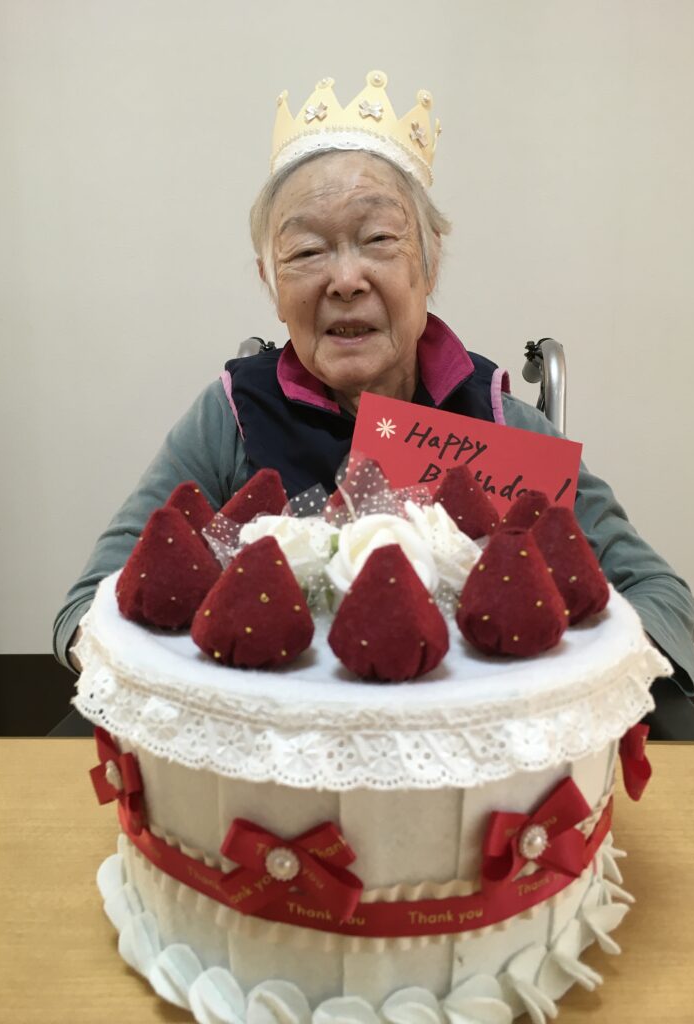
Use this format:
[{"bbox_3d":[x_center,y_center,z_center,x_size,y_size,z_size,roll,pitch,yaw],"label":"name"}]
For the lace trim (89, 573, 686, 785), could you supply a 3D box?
[{"bbox_3d":[0.012,0.062,0.515,0.345,0.040,0.345,0,12,0],"label":"lace trim"}]

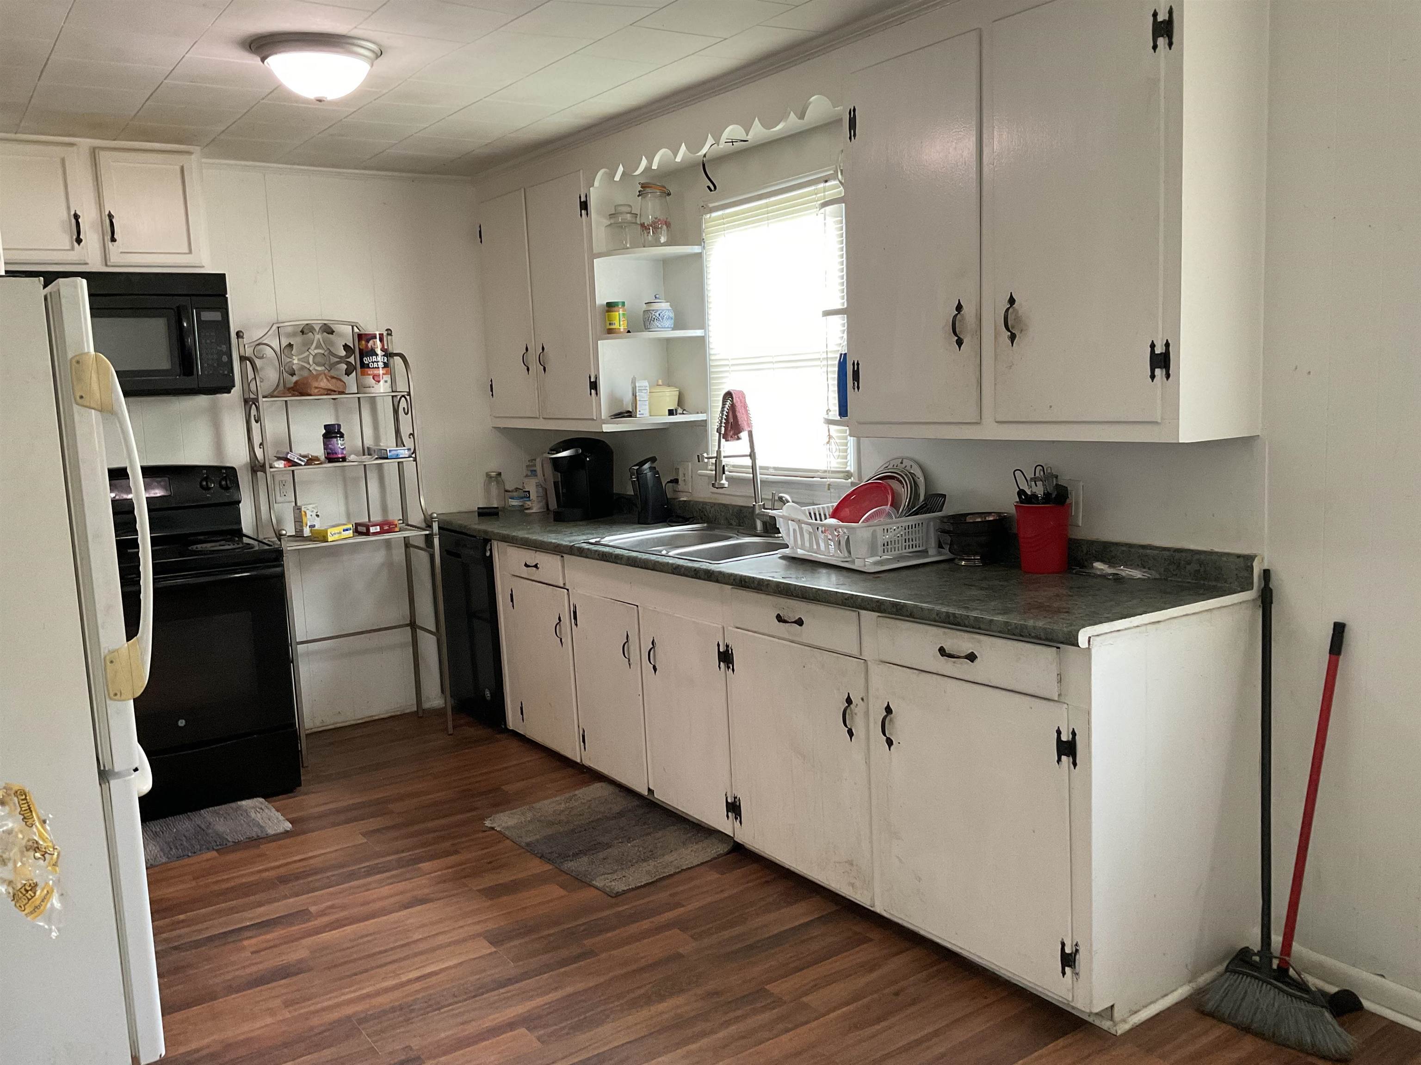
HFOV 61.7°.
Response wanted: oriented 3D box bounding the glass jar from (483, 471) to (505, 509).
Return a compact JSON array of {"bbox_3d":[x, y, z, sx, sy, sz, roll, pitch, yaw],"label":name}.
[{"bbox_3d":[-0.945,-0.183,5.203,0.093,0.167,0.093,-2,7,0],"label":"glass jar"}]

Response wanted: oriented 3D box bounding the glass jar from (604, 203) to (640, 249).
[{"bbox_3d":[-0.319,-1.108,4.328,0.133,0.164,0.133,-2,7,0],"label":"glass jar"}]

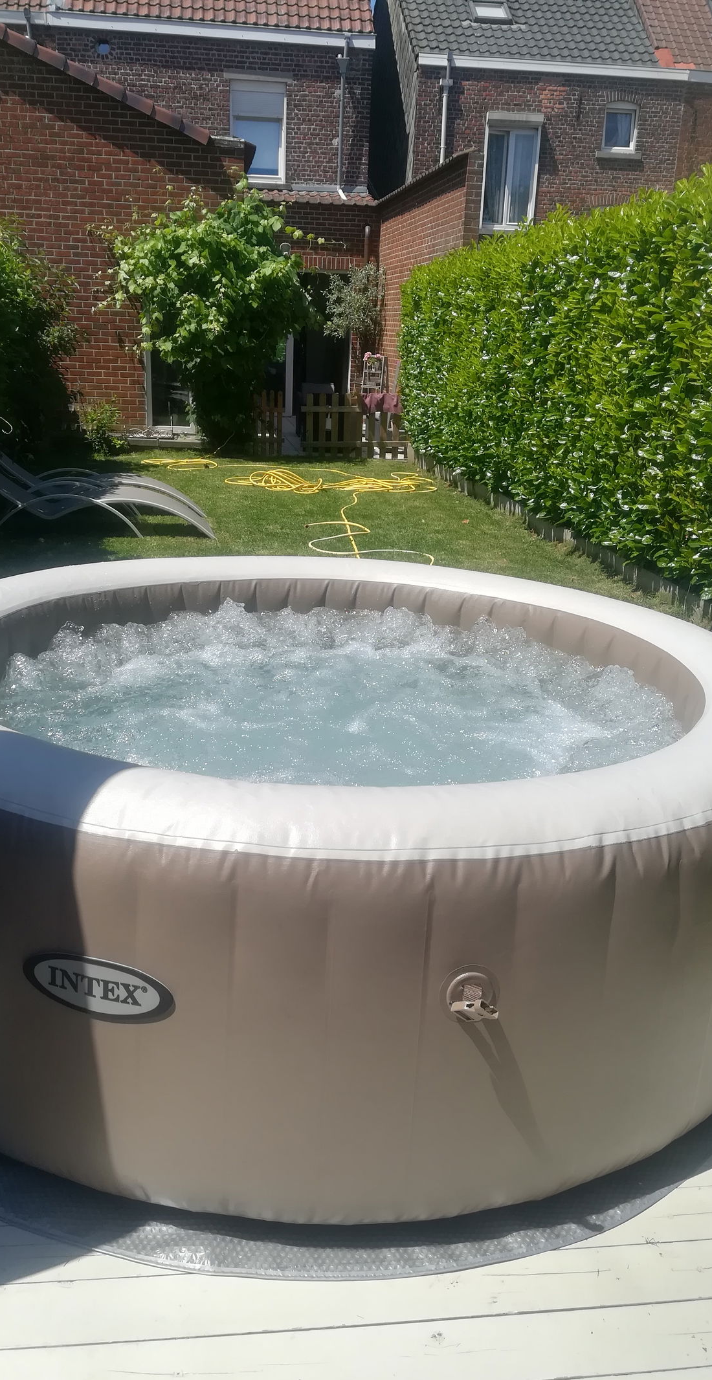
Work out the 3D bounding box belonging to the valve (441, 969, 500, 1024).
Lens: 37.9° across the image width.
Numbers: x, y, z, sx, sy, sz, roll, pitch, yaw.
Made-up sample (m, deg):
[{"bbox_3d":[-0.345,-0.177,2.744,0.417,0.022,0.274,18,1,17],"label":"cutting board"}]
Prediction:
[{"bbox_3d":[0.157,0.417,1.415,0.078,0.076,0.045,-1,18,-12],"label":"valve"}]

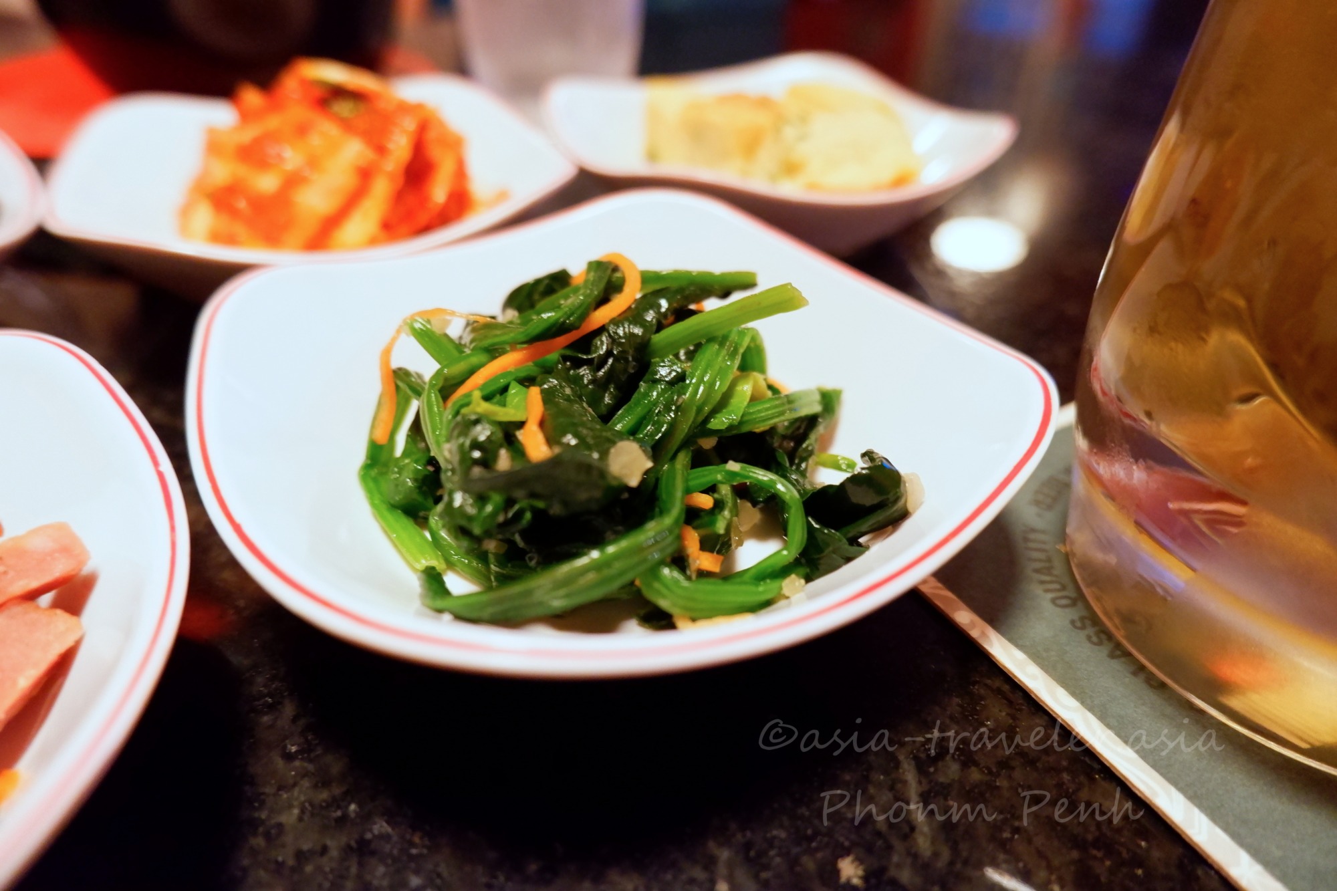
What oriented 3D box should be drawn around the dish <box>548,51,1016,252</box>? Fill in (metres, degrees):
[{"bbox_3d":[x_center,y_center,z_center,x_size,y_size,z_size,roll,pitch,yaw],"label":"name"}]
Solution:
[{"bbox_3d":[0.030,-0.089,0.266,0.126,0.033,0.126,-17,41,-24],"label":"dish"}]

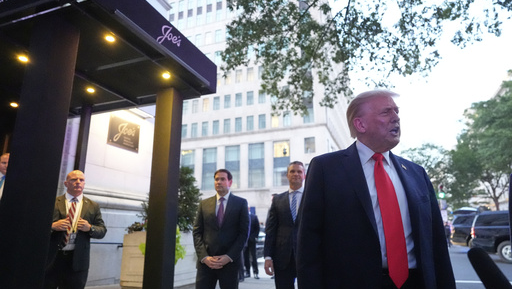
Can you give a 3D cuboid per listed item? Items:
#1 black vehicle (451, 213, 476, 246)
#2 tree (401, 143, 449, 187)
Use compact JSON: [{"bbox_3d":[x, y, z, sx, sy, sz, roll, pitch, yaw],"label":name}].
[{"bbox_3d":[13.325,4.700,18.353,5.350,1.900,2.020,-6,-16,21],"label":"black vehicle"},{"bbox_3d":[19.478,5.334,38.436,7.300,11.000,7.300,-6,-16,21],"label":"tree"}]

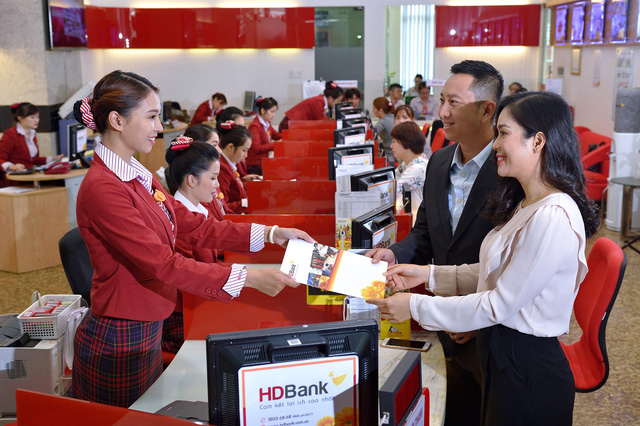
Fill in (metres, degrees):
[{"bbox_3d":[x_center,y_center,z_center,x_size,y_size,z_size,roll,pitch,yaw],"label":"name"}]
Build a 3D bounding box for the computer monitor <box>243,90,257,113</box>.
[{"bbox_3d":[-0.930,-1.437,11.690,0.190,0.350,0.350,-5,12,-25],"label":"computer monitor"}]

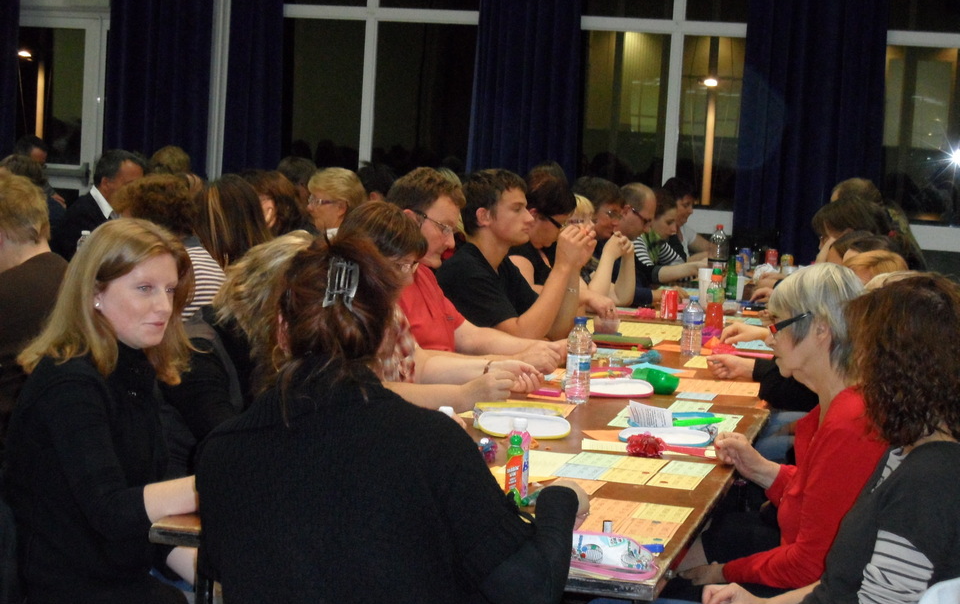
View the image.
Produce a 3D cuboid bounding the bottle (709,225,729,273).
[{"bbox_3d":[1.100,-0.180,7.688,0.090,0.335,0.090,3,5,0],"label":"bottle"}]

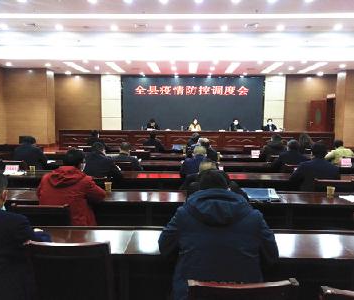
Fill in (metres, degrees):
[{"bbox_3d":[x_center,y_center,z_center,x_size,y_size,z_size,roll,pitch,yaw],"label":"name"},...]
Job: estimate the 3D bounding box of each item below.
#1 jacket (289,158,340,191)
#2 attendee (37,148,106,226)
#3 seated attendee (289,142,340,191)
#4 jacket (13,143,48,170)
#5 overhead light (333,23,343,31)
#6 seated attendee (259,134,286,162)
[{"bbox_3d":[1.767,0.456,3.748,0.620,0.670,0.520,0,6,-6],"label":"jacket"},{"bbox_3d":[-0.983,0.658,2.795,0.540,1.330,0.800,2,6,10],"label":"attendee"},{"bbox_3d":[1.847,0.551,3.880,0.600,1.280,0.750,1,5,3],"label":"seated attendee"},{"bbox_3d":[-2.662,0.180,5.250,0.560,0.660,0.420,1,5,3],"label":"jacket"},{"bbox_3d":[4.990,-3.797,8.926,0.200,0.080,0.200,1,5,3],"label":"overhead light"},{"bbox_3d":[1.991,0.331,6.158,0.560,1.300,0.760,0,6,-3],"label":"seated attendee"}]

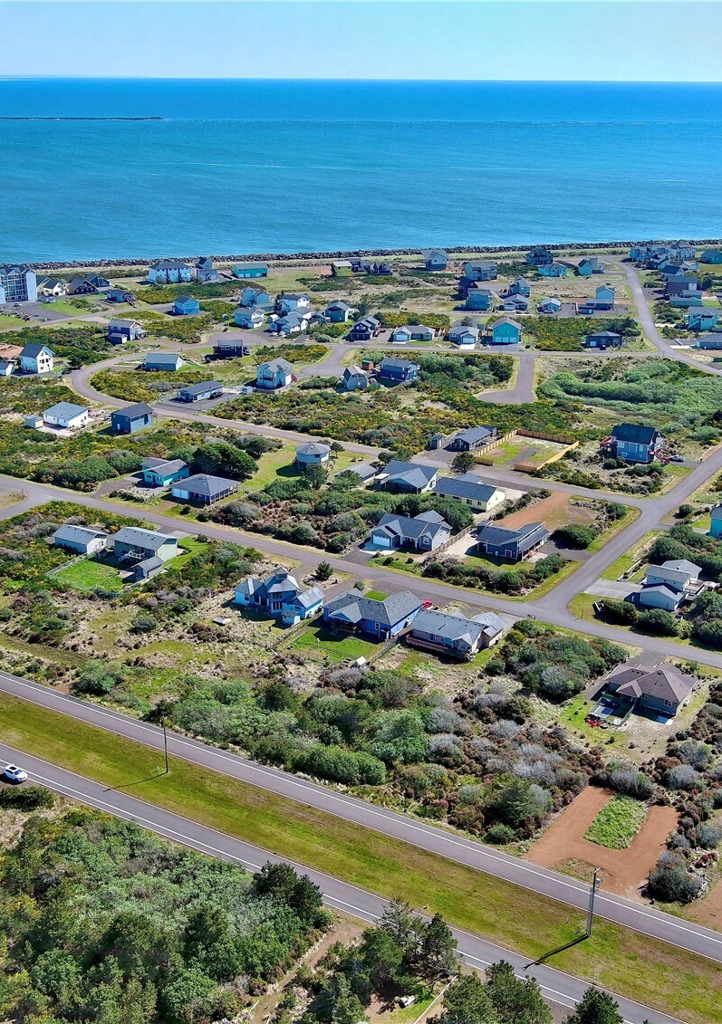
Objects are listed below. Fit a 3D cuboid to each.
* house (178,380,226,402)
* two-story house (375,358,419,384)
[{"bbox_3d":[-57.750,-43.760,445.790,9.500,4.000,15.600,15,24,35],"label":"house"},{"bbox_3d":[15.300,-56.380,487.290,13.400,6.900,8.500,16,25,37],"label":"two-story house"}]

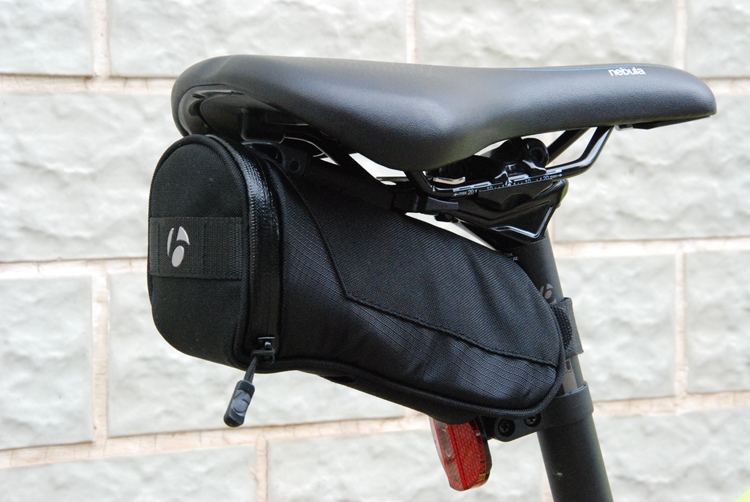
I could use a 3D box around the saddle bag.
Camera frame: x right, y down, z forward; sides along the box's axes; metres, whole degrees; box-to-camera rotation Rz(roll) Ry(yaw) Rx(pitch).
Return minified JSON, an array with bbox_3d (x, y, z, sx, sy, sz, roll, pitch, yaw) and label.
[{"bbox_3d":[0.001,0.014,0.926,0.196,0.130,0.088,-1,3,-32],"label":"saddle bag"}]

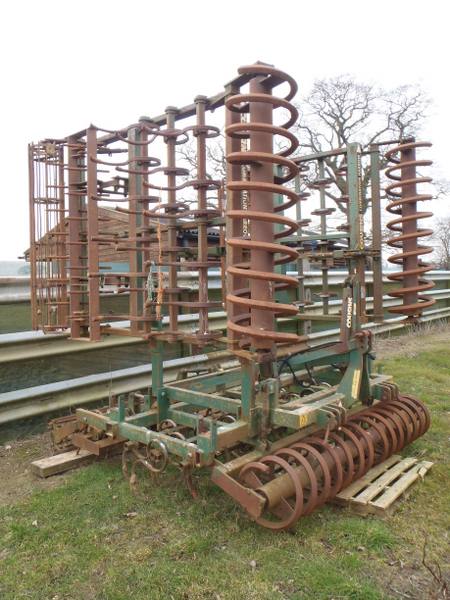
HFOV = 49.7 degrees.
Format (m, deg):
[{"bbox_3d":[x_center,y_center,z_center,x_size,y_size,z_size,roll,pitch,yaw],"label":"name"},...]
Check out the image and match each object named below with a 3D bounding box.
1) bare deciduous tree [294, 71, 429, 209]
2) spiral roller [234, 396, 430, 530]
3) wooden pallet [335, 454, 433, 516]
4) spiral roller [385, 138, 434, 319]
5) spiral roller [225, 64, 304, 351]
[{"bbox_3d":[8.471,-7.148,29.596,10.300,13.700,9.500,0,4,0],"label":"bare deciduous tree"},{"bbox_3d":[1.101,1.237,4.095,0.455,0.455,2.520,3,5,40],"label":"spiral roller"},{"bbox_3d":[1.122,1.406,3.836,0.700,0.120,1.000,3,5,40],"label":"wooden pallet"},{"bbox_3d":[1.881,-0.733,4.913,0.455,1.760,0.455,3,6,40],"label":"spiral roller"},{"bbox_3d":[0.236,-0.572,3.029,0.455,1.700,0.455,1,3,0],"label":"spiral roller"}]

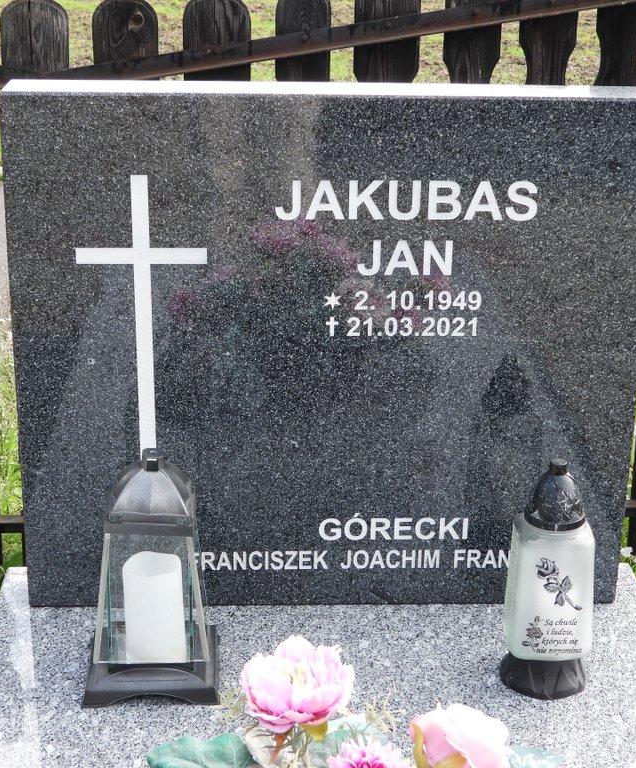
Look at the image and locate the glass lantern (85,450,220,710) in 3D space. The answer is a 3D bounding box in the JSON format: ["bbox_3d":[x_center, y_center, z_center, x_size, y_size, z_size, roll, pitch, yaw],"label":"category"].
[{"bbox_3d":[-0.193,0.210,1.613,0.158,0.284,0.154,0,22,-5],"label":"glass lantern"}]

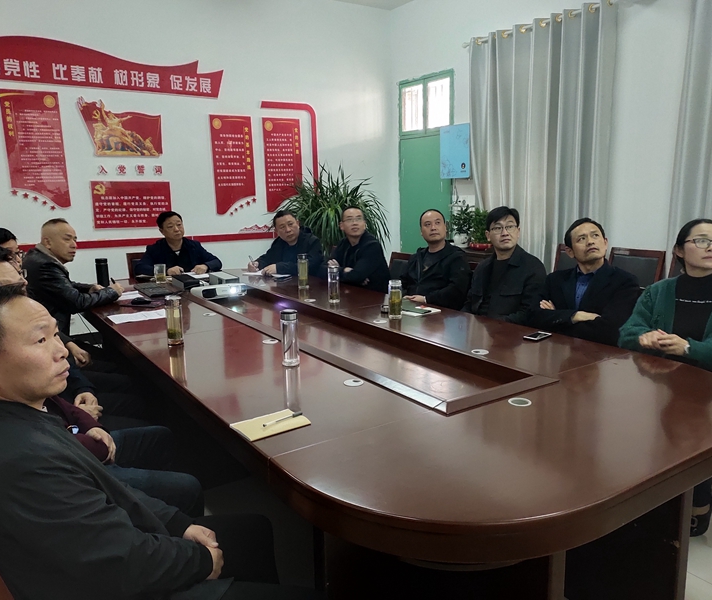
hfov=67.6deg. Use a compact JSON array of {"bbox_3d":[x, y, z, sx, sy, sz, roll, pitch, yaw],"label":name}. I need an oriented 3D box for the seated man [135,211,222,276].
[{"bbox_3d":[-1.507,-0.103,4.589,0.640,1.301,0.740,-7,13,-28],"label":"seated man"}]

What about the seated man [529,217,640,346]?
[{"bbox_3d":[1.043,0.261,2.576,0.720,1.299,0.540,-11,15,-42],"label":"seated man"}]

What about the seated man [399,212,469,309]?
[{"bbox_3d":[0.488,0.073,3.358,0.700,1.290,0.530,-11,14,-42],"label":"seated man"}]

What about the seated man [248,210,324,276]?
[{"bbox_3d":[-0.579,-0.118,4.636,0.600,1.285,0.740,6,13,30],"label":"seated man"}]

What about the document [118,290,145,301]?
[{"bbox_3d":[-1.500,-0.031,3.481,0.220,0.010,0.280,-7,12,-31],"label":"document"}]

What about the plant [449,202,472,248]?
[{"bbox_3d":[1.051,-0.749,5.346,0.230,0.460,0.230,-1,10,0],"label":"plant"}]

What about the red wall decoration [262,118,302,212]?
[{"bbox_3d":[-0.764,-1.422,5.627,0.454,0.966,0.030,-7,12,-31],"label":"red wall decoration"}]

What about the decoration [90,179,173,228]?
[{"bbox_3d":[-2.134,-0.909,5.093,0.710,0.438,0.020,-9,14,-35],"label":"decoration"}]

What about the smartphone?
[{"bbox_3d":[0.865,0.169,2.520,0.073,0.008,0.150,10,16,44],"label":"smartphone"}]

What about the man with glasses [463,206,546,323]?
[{"bbox_3d":[0.742,0.163,2.979,0.720,1.343,0.530,-11,15,-42],"label":"man with glasses"}]

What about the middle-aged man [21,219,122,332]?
[{"bbox_3d":[-1.644,0.164,3.139,0.700,1.290,0.530,-6,11,-26],"label":"middle-aged man"}]

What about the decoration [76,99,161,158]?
[{"bbox_3d":[-2.087,-1.530,4.768,0.690,0.480,0.030,-7,12,-31],"label":"decoration"}]

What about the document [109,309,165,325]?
[{"bbox_3d":[-1.241,0.091,3.072,0.315,0.006,0.247,-9,14,-35],"label":"document"}]

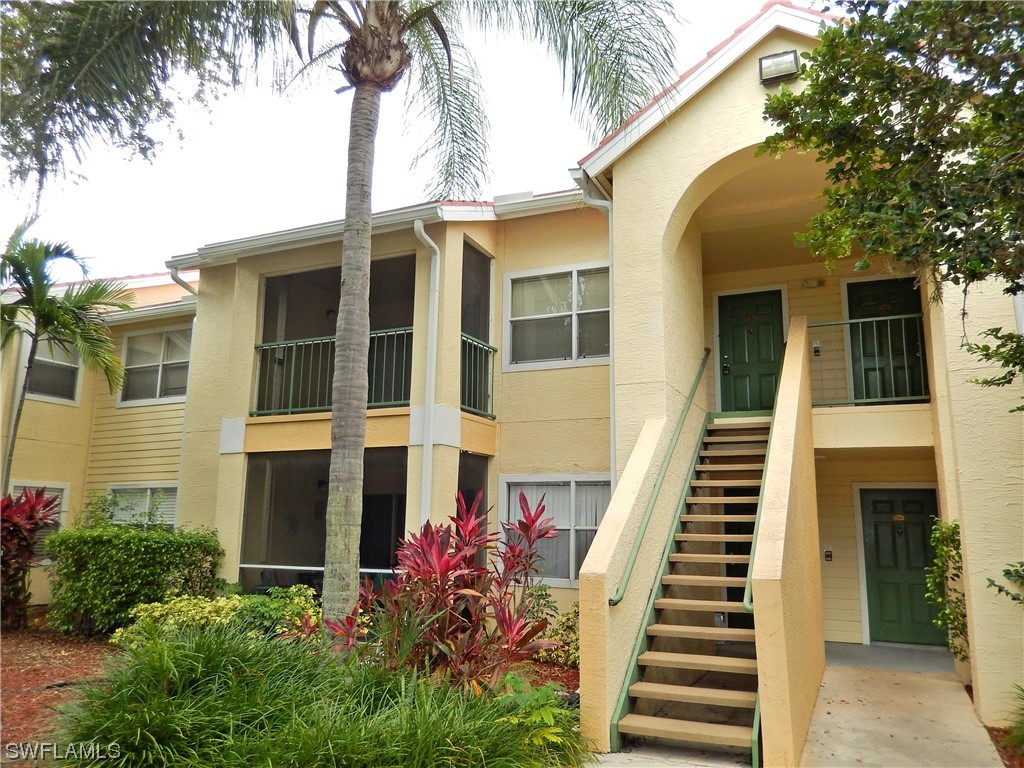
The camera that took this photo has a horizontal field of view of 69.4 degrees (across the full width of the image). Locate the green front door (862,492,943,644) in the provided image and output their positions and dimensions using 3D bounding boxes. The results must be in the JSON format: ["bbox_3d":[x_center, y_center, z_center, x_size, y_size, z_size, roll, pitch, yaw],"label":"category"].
[{"bbox_3d":[5.292,2.455,9.989,0.930,2.030,0.060,-4,-11,25],"label":"green front door"}]

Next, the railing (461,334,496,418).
[{"bbox_3d":[-0.454,-0.077,10.479,0.060,1.090,1.120,-4,-11,25],"label":"railing"}]

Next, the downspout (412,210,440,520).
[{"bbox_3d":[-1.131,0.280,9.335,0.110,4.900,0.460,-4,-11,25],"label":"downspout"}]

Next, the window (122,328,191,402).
[{"bbox_3d":[-6.820,-0.342,14.212,2.130,1.490,0.100,-4,-11,25],"label":"window"}]

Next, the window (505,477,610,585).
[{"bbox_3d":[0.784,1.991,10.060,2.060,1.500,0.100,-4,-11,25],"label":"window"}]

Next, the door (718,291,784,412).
[{"bbox_3d":[3.671,-0.398,11.268,0.930,2.030,0.060,-4,-11,25],"label":"door"}]

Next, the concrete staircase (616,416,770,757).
[{"bbox_3d":[2.020,1.439,7.099,0.990,2.970,4.170,-4,-11,25],"label":"concrete staircase"}]

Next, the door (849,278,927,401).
[{"bbox_3d":[5.337,-0.511,10.497,0.930,2.030,0.060,-4,-11,25],"label":"door"}]

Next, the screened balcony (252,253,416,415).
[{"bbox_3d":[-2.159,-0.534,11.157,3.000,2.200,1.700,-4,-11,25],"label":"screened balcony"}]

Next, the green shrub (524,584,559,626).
[{"bbox_3d":[0.385,2.953,9.606,0.520,0.700,0.500,-4,-11,25],"label":"green shrub"}]

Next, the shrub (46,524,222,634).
[{"bbox_3d":[-5.488,2.775,10.634,2.200,1.420,1.100,-4,-11,25],"label":"shrub"}]

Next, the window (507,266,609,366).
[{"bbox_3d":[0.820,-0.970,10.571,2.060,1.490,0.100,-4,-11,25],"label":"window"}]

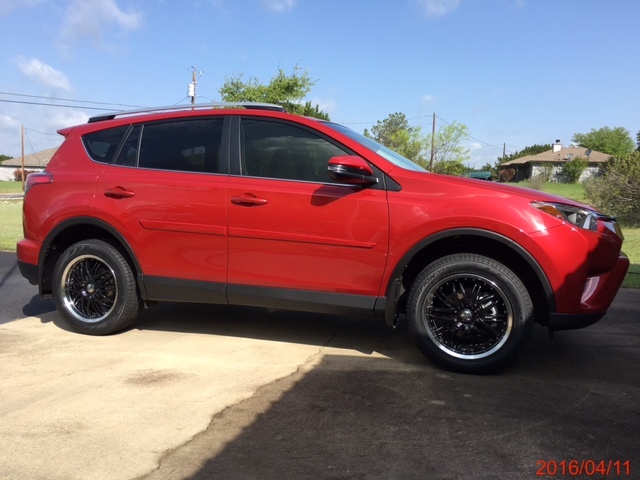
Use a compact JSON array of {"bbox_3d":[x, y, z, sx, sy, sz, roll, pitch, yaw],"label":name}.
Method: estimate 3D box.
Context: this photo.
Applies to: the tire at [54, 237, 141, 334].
[{"bbox_3d":[-1.648,0.344,4.005,0.700,0.700,0.220,2,6,17],"label":"tire"}]

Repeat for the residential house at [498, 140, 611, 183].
[{"bbox_3d":[28.987,-9.539,66.000,13.000,4.800,10.000,2,6,14],"label":"residential house"}]

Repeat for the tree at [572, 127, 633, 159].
[{"bbox_3d":[39.654,-11.889,75.000,8.670,7.970,8.000,1,6,0],"label":"tree"}]

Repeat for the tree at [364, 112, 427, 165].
[{"bbox_3d":[7.847,-9.488,55.000,6.000,6.400,5.600,1,6,8],"label":"tree"}]

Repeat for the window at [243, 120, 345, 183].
[{"bbox_3d":[-0.139,-0.582,3.461,0.820,0.460,0.080,2,-8,17],"label":"window"}]

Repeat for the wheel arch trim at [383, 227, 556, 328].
[{"bbox_3d":[0.861,0.230,3.129,0.990,0.600,0.100,2,6,17],"label":"wheel arch trim"}]

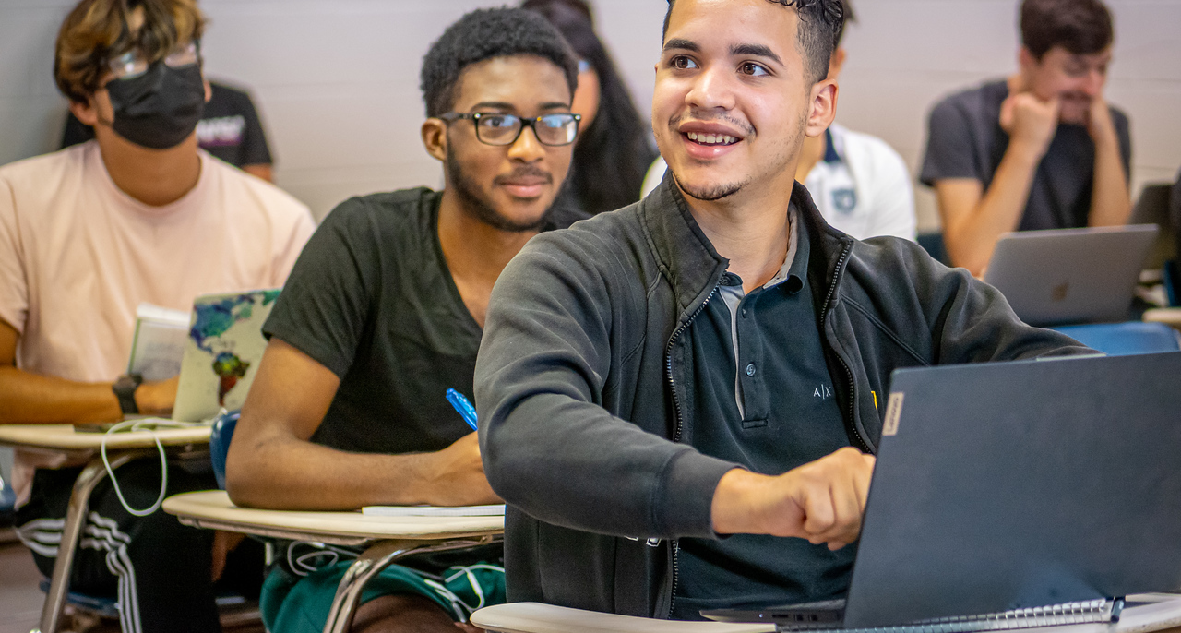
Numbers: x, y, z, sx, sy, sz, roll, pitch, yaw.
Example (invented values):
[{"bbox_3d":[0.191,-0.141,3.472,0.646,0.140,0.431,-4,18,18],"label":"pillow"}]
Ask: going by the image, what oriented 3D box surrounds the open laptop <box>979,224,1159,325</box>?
[{"bbox_3d":[0.684,-0.051,4.666,0.305,0.202,0.309,-5,8,-28],"label":"open laptop"}]

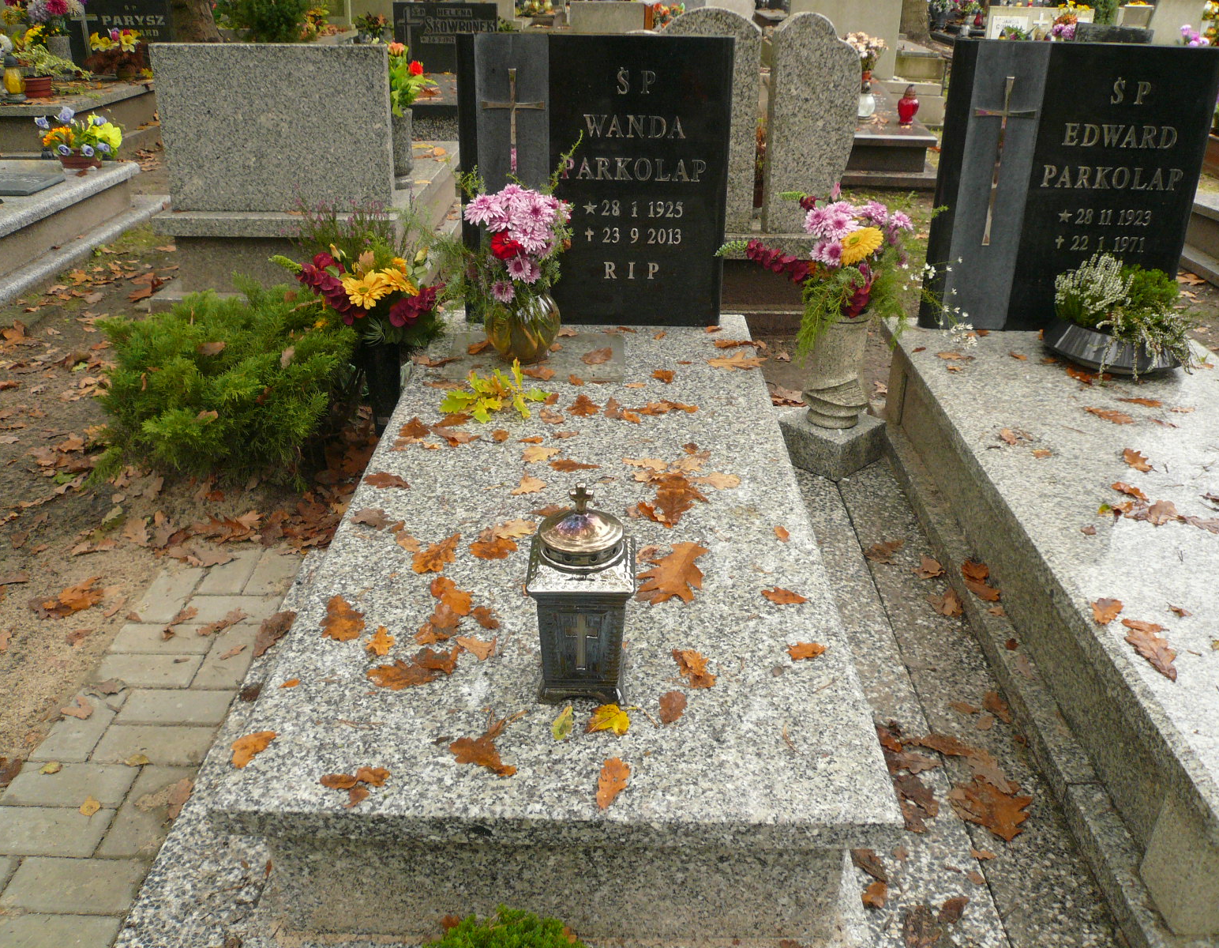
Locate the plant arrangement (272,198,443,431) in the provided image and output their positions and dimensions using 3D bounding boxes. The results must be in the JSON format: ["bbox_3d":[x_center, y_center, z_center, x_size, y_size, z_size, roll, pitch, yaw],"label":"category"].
[{"bbox_3d":[-0.676,-0.425,2.808,0.450,0.650,0.340,1,29,0],"label":"plant arrangement"}]

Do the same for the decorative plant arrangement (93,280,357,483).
[{"bbox_3d":[-0.999,-0.295,2.769,0.690,0.400,0.560,1,29,0],"label":"decorative plant arrangement"}]

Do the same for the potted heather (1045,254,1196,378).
[{"bbox_3d":[1.356,-0.441,2.686,0.380,0.270,0.360,1,26,0],"label":"potted heather"}]

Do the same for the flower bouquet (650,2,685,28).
[{"bbox_3d":[0.417,-3.223,7.352,0.260,0.320,0.240,1,29,0],"label":"flower bouquet"}]

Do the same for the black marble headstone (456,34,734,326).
[{"bbox_3d":[-0.037,-0.768,2.741,0.700,0.730,0.080,1,21,0],"label":"black marble headstone"}]

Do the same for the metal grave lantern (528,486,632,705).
[{"bbox_3d":[-0.040,0.159,1.456,0.145,0.323,0.145,1,29,0],"label":"metal grave lantern"}]

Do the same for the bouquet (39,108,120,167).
[{"bbox_3d":[-2.522,-1.617,4.890,0.380,0.270,0.250,1,29,0],"label":"bouquet"}]

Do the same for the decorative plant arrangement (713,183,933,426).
[{"bbox_3d":[0.528,-0.411,2.608,0.490,0.625,0.330,1,29,0],"label":"decorative plant arrangement"}]

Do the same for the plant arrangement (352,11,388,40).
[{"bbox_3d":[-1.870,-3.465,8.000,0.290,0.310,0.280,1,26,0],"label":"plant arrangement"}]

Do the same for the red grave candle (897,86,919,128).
[{"bbox_3d":[1.751,-2.162,5.979,0.130,0.225,0.110,1,29,0],"label":"red grave candle"}]

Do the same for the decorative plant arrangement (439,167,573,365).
[{"bbox_3d":[-0.251,-0.522,2.534,0.320,0.475,0.290,1,29,0],"label":"decorative plant arrangement"}]

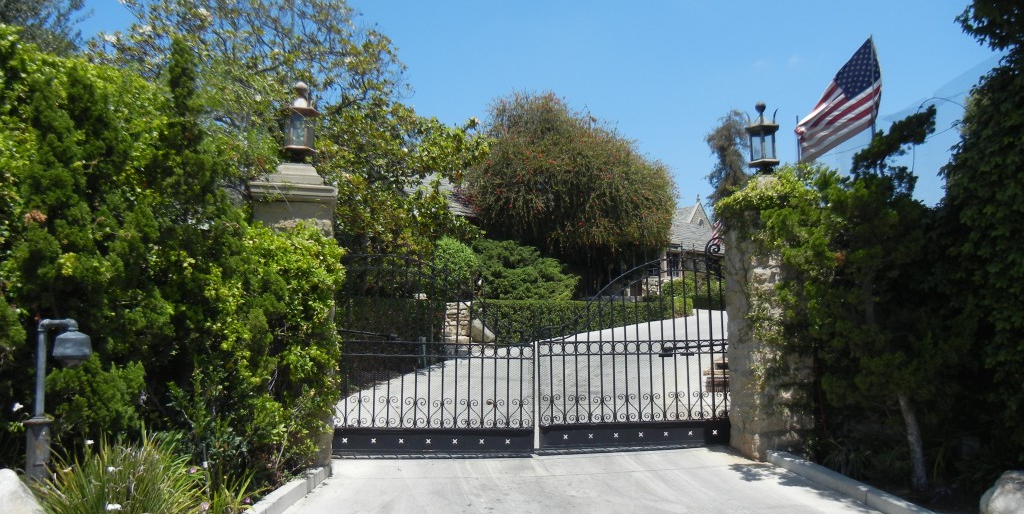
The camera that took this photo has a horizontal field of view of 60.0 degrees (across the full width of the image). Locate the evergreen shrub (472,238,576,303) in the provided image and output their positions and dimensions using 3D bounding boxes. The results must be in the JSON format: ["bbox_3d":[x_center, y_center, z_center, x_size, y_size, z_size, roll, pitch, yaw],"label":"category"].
[{"bbox_3d":[0.327,0.400,21.500,2.450,1.600,2.200,0,-5,0],"label":"evergreen shrub"}]

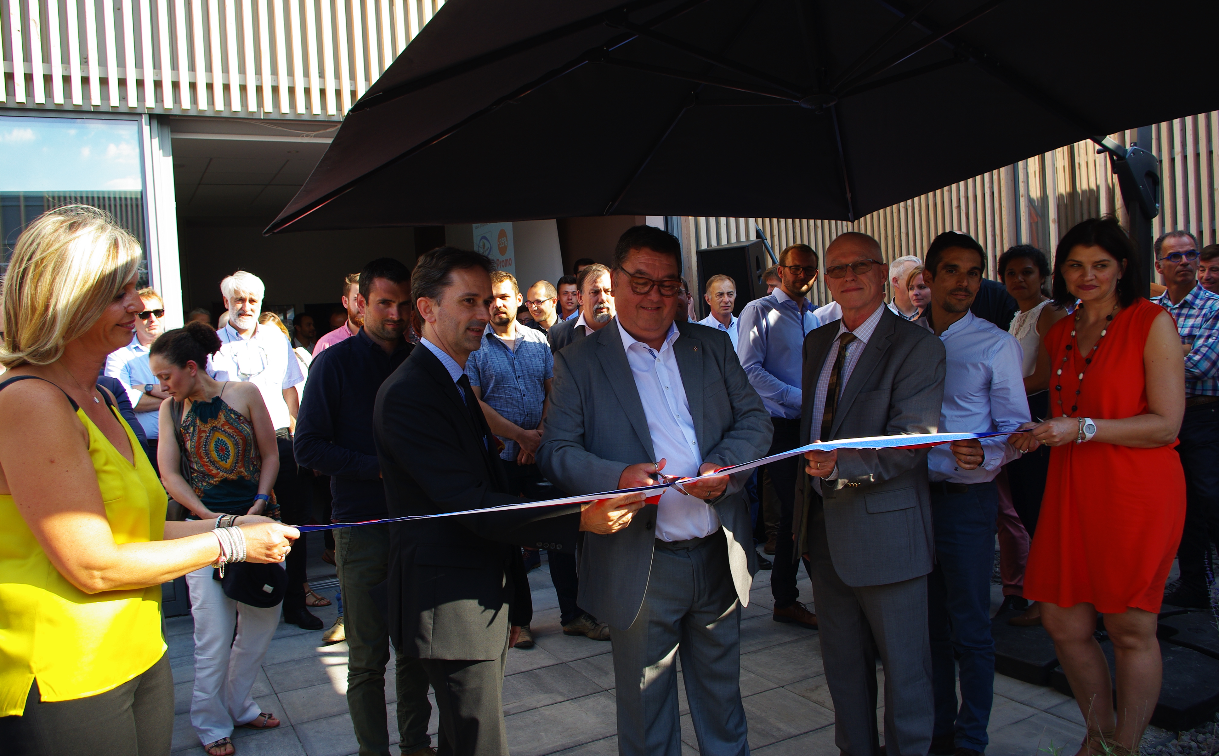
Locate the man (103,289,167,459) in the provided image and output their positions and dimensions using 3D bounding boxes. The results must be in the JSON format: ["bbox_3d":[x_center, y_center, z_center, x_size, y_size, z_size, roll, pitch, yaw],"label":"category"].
[{"bbox_3d":[-2.206,0.446,4.450,0.560,1.750,0.360,-6,6,-28],"label":"man"}]

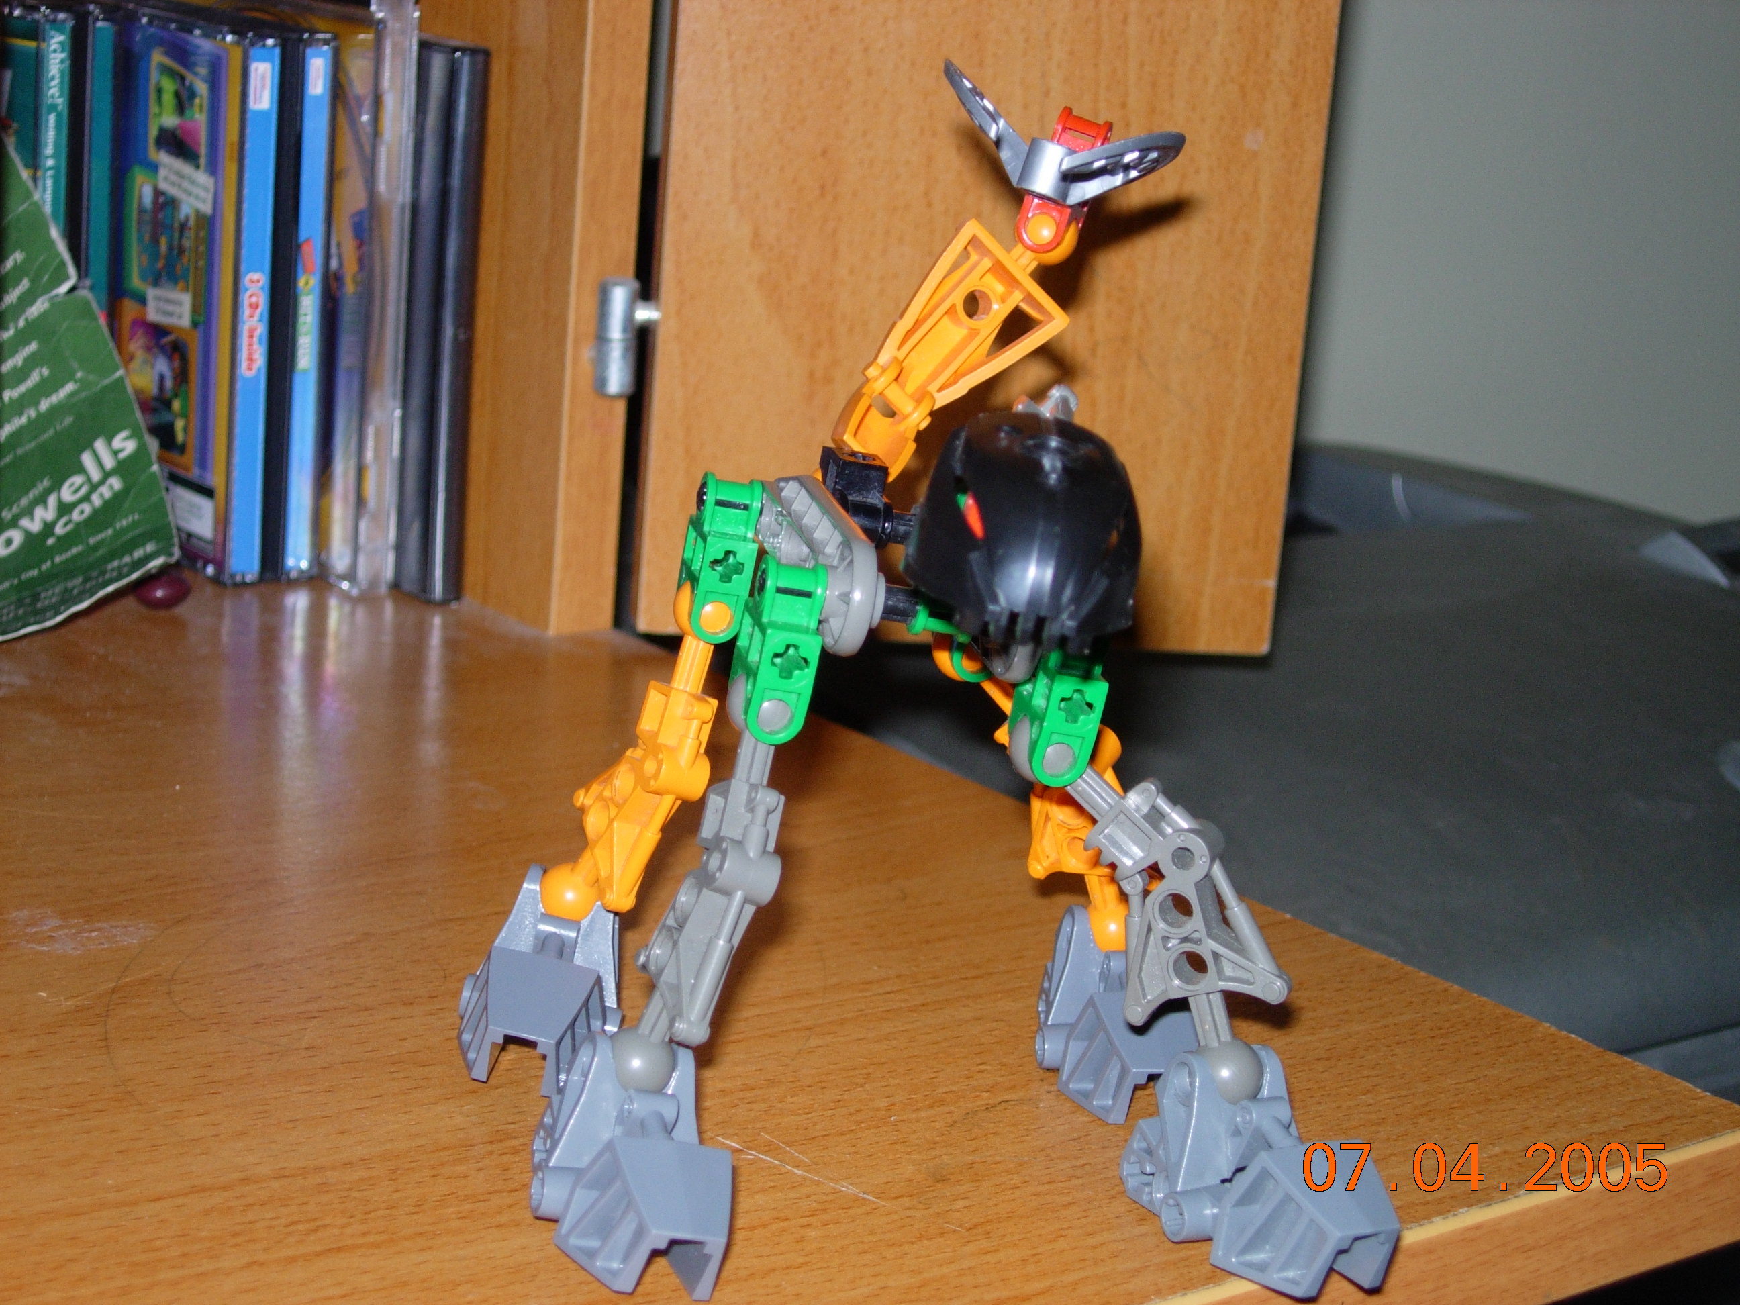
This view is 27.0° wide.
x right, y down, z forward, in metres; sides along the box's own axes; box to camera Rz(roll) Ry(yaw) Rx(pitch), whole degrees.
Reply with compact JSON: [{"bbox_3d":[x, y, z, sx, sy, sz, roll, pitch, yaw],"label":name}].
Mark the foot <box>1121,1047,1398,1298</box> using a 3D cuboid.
[{"bbox_3d":[0.054,0.069,0.489,0.024,0.023,0.045,-1,14,-30],"label":"foot"}]

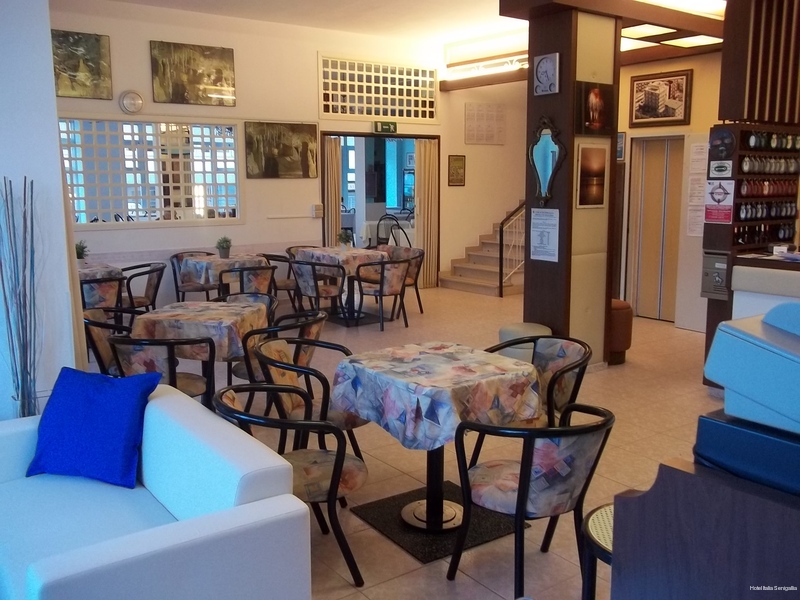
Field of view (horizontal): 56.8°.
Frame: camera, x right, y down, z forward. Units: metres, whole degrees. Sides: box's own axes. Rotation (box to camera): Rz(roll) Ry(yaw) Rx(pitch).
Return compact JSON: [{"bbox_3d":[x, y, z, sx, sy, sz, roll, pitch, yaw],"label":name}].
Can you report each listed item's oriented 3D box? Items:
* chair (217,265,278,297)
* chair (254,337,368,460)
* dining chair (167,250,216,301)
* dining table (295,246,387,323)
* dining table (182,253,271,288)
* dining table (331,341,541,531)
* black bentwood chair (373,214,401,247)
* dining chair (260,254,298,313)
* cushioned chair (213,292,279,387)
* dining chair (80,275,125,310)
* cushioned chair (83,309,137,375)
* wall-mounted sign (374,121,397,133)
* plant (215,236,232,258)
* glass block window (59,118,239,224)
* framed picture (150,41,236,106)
[{"bbox_3d":[-1.491,0.018,7.421,0.560,0.750,0.570,-6,11,-32],"label":"chair"},{"bbox_3d":[-0.458,0.582,3.744,0.520,0.733,0.540,1,9,11],"label":"chair"},{"bbox_3d":[-2.330,-0.146,8.427,0.560,0.750,0.570,-3,10,-21],"label":"dining chair"},{"bbox_3d":[-0.668,-0.180,8.503,0.710,0.730,1.080,-8,12,-40],"label":"dining table"},{"bbox_3d":[-1.903,-0.094,8.153,0.700,0.735,0.700,-7,11,-36],"label":"dining table"},{"bbox_3d":[0.167,0.656,3.480,0.690,0.750,0.720,-7,12,-37],"label":"dining table"},{"bbox_3d":[-0.210,-1.073,13.499,0.420,0.900,0.480,-1,9,-1],"label":"black bentwood chair"},{"bbox_3d":[-1.341,-0.148,8.340,0.520,0.733,0.540,-3,10,-17],"label":"dining chair"},{"bbox_3d":[-1.137,0.358,5.328,0.560,0.750,0.570,1,9,4],"label":"cushioned chair"},{"bbox_3d":[-2.663,0.148,6.579,0.540,0.733,0.520,-7,11,-37],"label":"dining chair"},{"bbox_3d":[-1.764,0.424,4.833,0.575,0.740,0.535,-1,9,-2],"label":"cushioned chair"},{"bbox_3d":[-0.202,-2.341,10.053,0.345,0.145,0.070,-7,11,-34],"label":"wall-mounted sign"},{"bbox_3d":[-1.881,-0.561,7.960,0.175,0.235,0.175,0,9,0],"label":"plant"},{"bbox_3d":[-2.828,-1.449,8.412,2.100,1.150,0.070,-7,11,-34],"label":"glass block window"},{"bbox_3d":[-2.314,-2.536,8.341,0.970,0.655,0.030,-7,12,-37],"label":"framed picture"}]

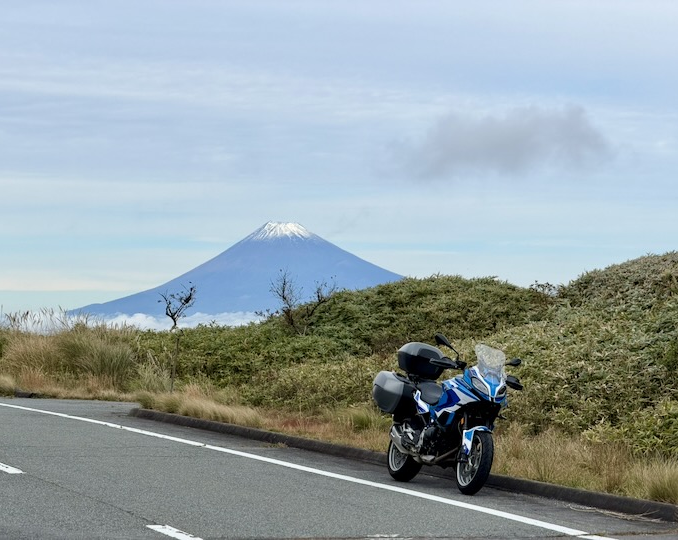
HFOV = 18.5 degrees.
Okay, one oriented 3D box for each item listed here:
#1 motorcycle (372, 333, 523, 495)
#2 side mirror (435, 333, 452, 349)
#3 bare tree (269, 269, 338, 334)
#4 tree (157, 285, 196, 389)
[{"bbox_3d":[1.035,1.287,19.174,0.970,1.426,2.180,1,-1,-21],"label":"motorcycle"},{"bbox_3d":[0.946,0.639,18.861,0.150,0.115,0.070,17,-7,-20],"label":"side mirror"},{"bbox_3d":[-0.717,0.697,42.000,1.373,1.454,1.100,0,-1,0],"label":"bare tree"},{"bbox_3d":[-2.852,1.202,36.500,0.667,1.965,0.650,0,-1,0],"label":"tree"}]

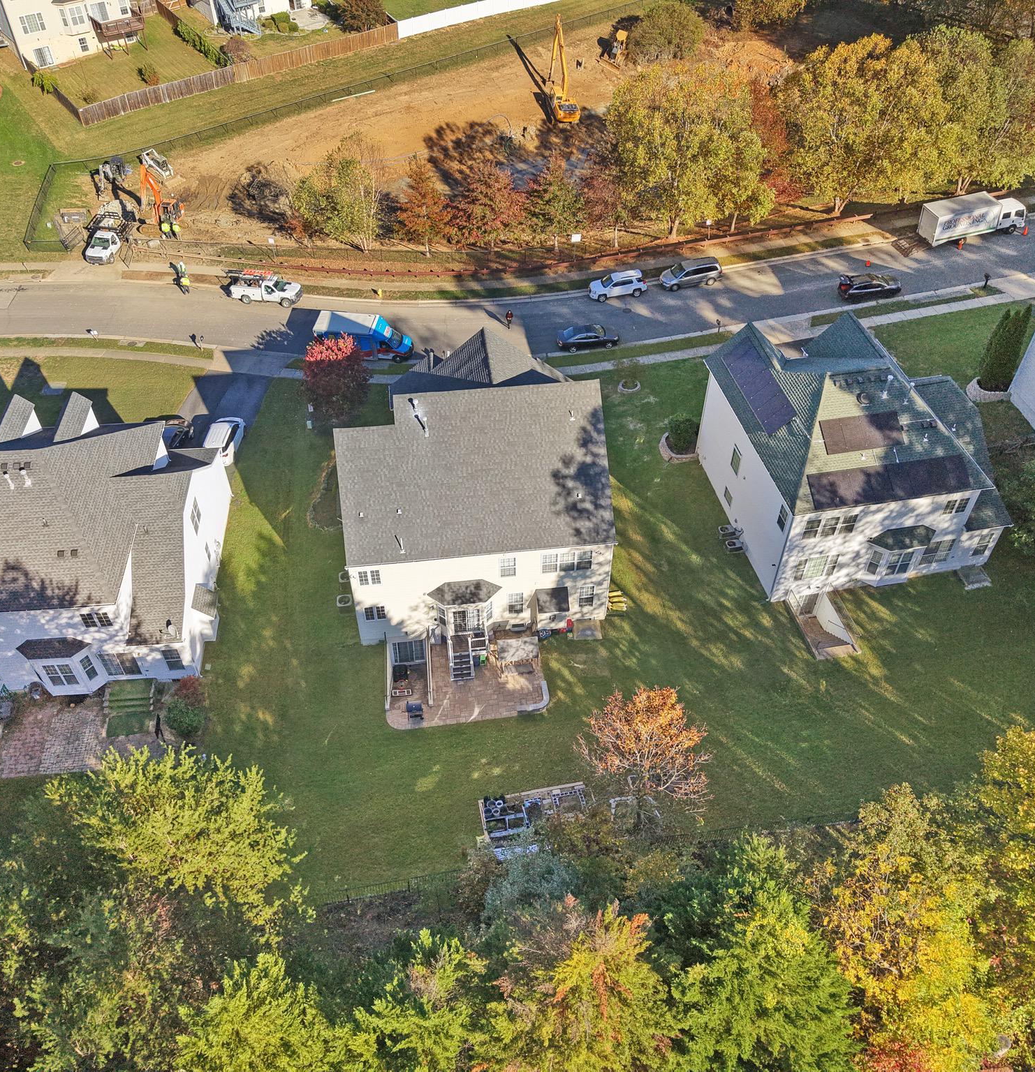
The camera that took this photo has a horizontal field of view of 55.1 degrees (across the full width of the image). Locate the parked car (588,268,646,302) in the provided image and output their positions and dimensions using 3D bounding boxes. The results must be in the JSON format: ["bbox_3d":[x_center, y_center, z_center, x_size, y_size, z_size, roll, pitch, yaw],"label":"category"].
[{"bbox_3d":[8.177,-20.424,80.804,4.700,1.700,1.850,-8,46,-3],"label":"parked car"}]

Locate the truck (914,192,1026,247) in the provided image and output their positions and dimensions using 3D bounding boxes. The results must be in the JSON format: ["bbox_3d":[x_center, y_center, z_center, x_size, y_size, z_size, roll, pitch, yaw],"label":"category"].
[{"bbox_3d":[37.422,-26.033,81.561,7.954,3.200,2.400,-13,47,-4],"label":"truck"}]

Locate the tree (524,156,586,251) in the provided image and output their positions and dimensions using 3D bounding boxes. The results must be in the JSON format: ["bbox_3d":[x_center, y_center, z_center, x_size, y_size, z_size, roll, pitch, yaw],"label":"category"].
[{"bbox_3d":[3.342,-27.193,81.613,5.000,8.340,5.000,0,46,0],"label":"tree"}]

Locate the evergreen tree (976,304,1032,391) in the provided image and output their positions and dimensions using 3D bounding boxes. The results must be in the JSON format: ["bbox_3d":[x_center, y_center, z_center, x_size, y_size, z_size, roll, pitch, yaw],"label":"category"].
[{"bbox_3d":[31.876,-12.246,64.798,2.100,6.000,2.100,-8,46,-7],"label":"evergreen tree"}]

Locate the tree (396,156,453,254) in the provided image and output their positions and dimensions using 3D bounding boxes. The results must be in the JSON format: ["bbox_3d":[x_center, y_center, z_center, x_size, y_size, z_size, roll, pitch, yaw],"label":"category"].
[{"bbox_3d":[-7.613,-26.920,81.448,4.600,8.580,4.600,0,46,0],"label":"tree"}]

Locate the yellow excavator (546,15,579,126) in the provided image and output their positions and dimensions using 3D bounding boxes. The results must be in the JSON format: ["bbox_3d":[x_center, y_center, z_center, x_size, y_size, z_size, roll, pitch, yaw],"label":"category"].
[{"bbox_3d":[4.410,-49.655,105.126,3.100,8.200,11.000,-7,46,-7],"label":"yellow excavator"}]

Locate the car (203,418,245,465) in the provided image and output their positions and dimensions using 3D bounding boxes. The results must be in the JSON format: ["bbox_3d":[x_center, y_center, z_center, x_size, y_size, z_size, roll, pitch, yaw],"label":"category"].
[{"bbox_3d":[-19.751,-6.509,67.271,1.900,1.700,4.700,2,47,2],"label":"car"}]

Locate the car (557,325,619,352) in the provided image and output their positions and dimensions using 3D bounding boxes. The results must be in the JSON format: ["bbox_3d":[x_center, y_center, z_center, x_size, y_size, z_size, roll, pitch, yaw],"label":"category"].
[{"bbox_3d":[5.459,-15.325,76.230,4.750,1.460,1.820,-9,46,-4],"label":"car"}]

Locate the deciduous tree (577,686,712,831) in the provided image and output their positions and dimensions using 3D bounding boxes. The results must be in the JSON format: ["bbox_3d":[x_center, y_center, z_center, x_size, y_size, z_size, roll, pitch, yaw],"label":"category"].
[{"bbox_3d":[5.933,11.426,46.370,6.200,9.800,6.200,0,47,0],"label":"deciduous tree"}]

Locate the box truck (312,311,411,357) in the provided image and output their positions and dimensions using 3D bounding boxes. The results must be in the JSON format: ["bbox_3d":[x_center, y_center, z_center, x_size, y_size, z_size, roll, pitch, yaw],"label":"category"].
[{"bbox_3d":[-11.365,-14.759,74.442,7.000,2.800,2.300,7,47,7],"label":"box truck"}]

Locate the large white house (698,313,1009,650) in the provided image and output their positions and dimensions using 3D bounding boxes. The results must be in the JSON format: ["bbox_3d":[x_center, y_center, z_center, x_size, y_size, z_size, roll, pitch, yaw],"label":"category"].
[{"bbox_3d":[19.257,-5.271,56.213,13.600,10.600,16.200,-8,46,-7],"label":"large white house"}]

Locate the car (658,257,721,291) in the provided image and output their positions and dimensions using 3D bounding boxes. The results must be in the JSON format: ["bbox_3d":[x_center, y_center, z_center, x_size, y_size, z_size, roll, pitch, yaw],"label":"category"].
[{"bbox_3d":[14.087,-21.439,81.111,5.100,1.750,1.980,-9,47,-8],"label":"car"}]

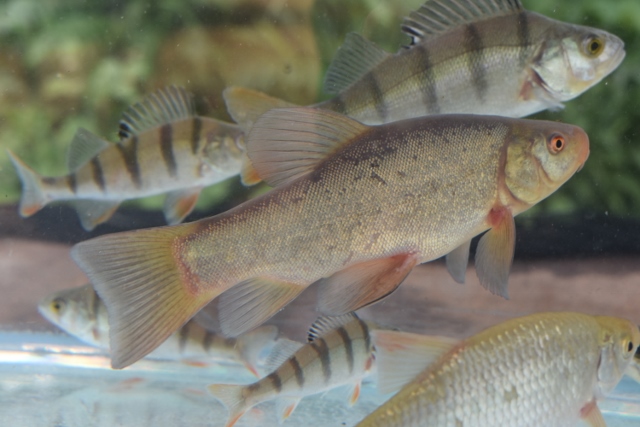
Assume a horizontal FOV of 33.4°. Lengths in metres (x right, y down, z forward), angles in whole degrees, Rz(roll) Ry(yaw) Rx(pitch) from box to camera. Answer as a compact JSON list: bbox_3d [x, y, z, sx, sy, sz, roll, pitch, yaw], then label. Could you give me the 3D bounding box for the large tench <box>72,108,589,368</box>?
[{"bbox_3d":[0.010,0.004,0.605,0.310,0.142,0.056,-18,0,-18],"label":"large tench"}]

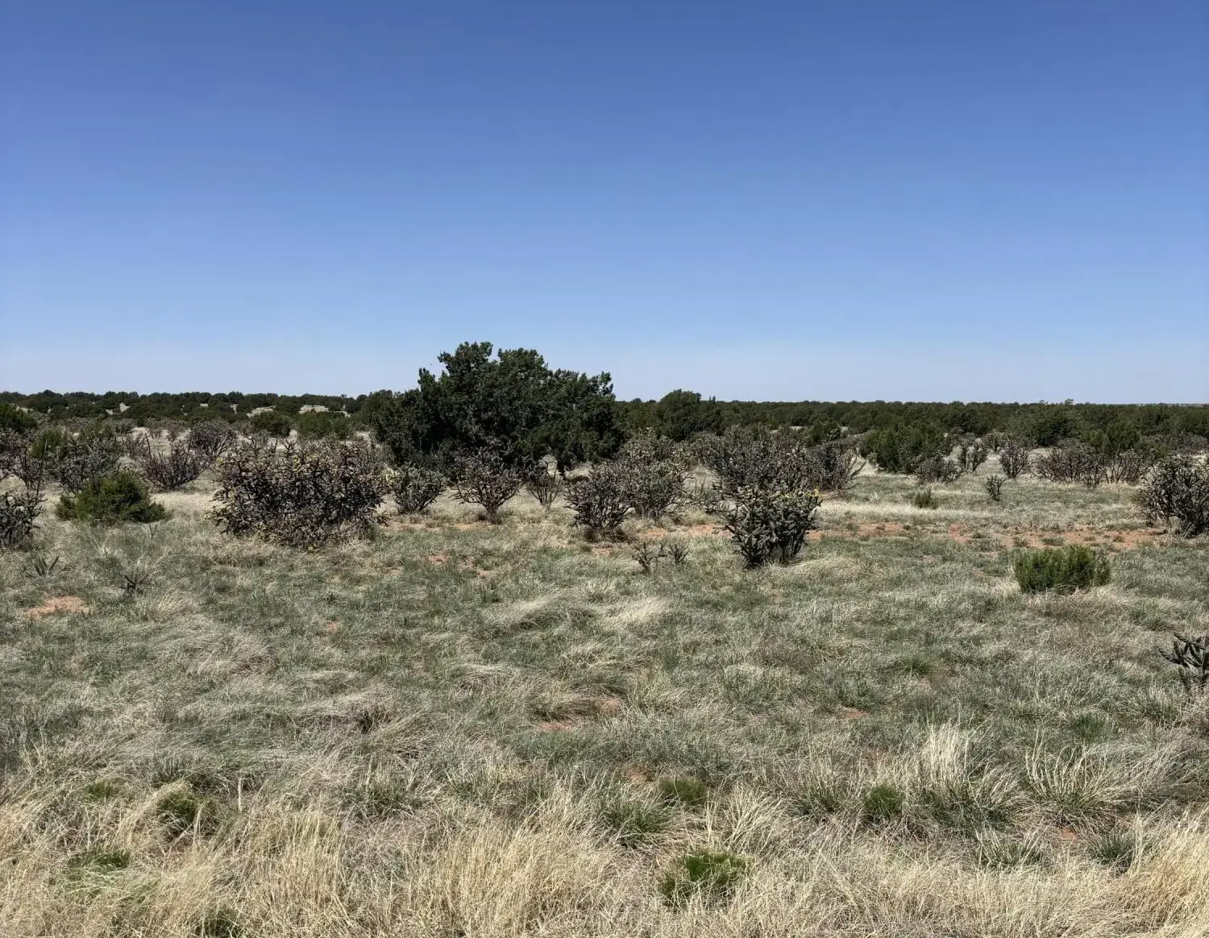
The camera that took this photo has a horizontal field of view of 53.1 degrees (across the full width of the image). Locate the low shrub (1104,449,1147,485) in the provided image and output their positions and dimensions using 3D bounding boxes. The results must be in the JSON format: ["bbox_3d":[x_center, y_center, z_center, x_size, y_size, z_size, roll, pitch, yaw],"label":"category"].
[{"bbox_3d":[11.569,-0.029,26.878,0.870,0.810,0.780,1,3,23],"label":"low shrub"}]

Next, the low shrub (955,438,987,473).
[{"bbox_3d":[9.575,-0.328,31.547,0.845,0.887,0.803,1,3,17],"label":"low shrub"}]

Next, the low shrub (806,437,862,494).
[{"bbox_3d":[4.700,-0.093,24.869,1.170,1.130,1.050,1,3,11],"label":"low shrub"}]

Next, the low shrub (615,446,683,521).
[{"bbox_3d":[0.683,0.228,18.456,1.030,1.120,0.980,0,3,2],"label":"low shrub"}]

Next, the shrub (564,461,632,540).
[{"bbox_3d":[-0.082,0.403,16.358,0.860,0.994,0.774,0,3,0],"label":"shrub"}]

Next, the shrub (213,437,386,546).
[{"bbox_3d":[-3.950,0.258,15.627,2.090,1.340,1.670,-1,3,-14],"label":"shrub"}]

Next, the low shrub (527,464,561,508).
[{"bbox_3d":[-1.019,0.298,20.427,0.611,0.745,0.550,0,3,-3],"label":"low shrub"}]

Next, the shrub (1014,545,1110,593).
[{"bbox_3d":[4.518,0.960,11.932,0.935,0.419,0.748,2,3,21],"label":"shrub"}]

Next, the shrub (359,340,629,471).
[{"bbox_3d":[-2.993,-1.747,32.891,6.997,3.436,6.158,0,3,-5],"label":"shrub"}]

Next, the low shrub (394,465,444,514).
[{"bbox_3d":[-2.996,0.321,19.457,0.822,0.784,0.740,0,3,-9],"label":"low shrub"}]

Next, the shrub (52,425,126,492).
[{"bbox_3d":[-10.297,-0.178,24.141,1.340,1.370,1.200,-1,3,-23],"label":"shrub"}]

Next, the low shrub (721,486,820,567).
[{"bbox_3d":[1.844,0.614,13.459,1.060,0.850,0.950,0,3,8],"label":"low shrub"}]

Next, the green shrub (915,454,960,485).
[{"bbox_3d":[7.527,-0.002,27.341,0.980,0.710,0.890,1,3,15],"label":"green shrub"}]

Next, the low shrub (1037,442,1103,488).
[{"bbox_3d":[10.768,-0.152,27.946,1.527,0.945,1.221,2,3,21],"label":"low shrub"}]

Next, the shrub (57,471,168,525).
[{"bbox_3d":[-7.339,0.397,18.074,1.621,0.738,1.459,-1,3,-22],"label":"shrub"}]

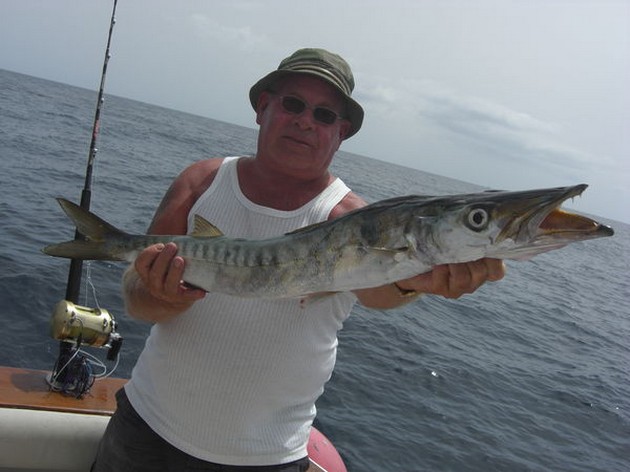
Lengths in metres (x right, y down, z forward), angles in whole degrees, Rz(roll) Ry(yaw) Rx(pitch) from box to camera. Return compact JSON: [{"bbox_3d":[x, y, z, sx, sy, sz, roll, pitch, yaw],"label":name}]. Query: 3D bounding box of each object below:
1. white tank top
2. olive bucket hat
[{"bbox_3d":[-0.142,0.151,1.520,0.430,0.625,0.290,14,7,-7],"label":"white tank top"},{"bbox_3d":[-0.010,-0.314,1.500,0.250,0.135,0.280,15,-9,-3],"label":"olive bucket hat"}]

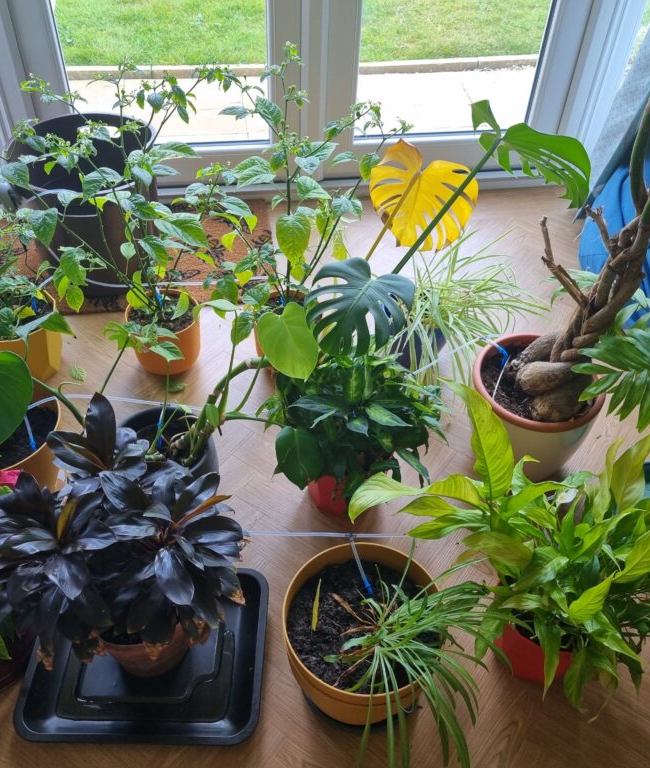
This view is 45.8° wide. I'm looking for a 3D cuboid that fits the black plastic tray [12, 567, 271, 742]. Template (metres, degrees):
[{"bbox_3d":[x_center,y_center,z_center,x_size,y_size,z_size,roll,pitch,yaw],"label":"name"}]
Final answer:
[{"bbox_3d":[-0.292,0.459,1.310,0.380,0.045,0.305,2,47,-1],"label":"black plastic tray"}]

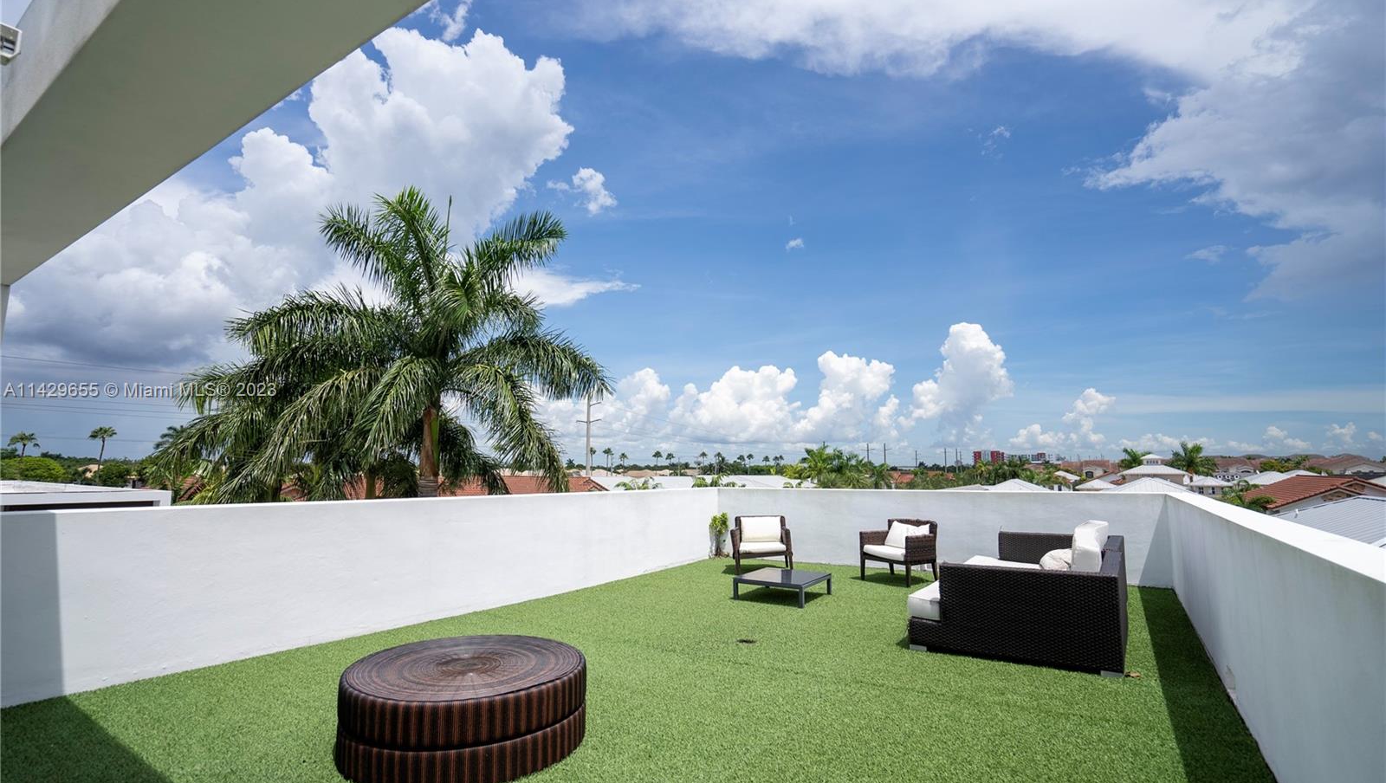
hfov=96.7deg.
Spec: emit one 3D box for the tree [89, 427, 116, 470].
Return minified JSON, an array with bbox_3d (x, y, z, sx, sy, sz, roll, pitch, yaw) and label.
[{"bbox_3d":[-83.450,12.629,87.093,2.900,15.330,2.900,7,-11,-43],"label":"tree"}]

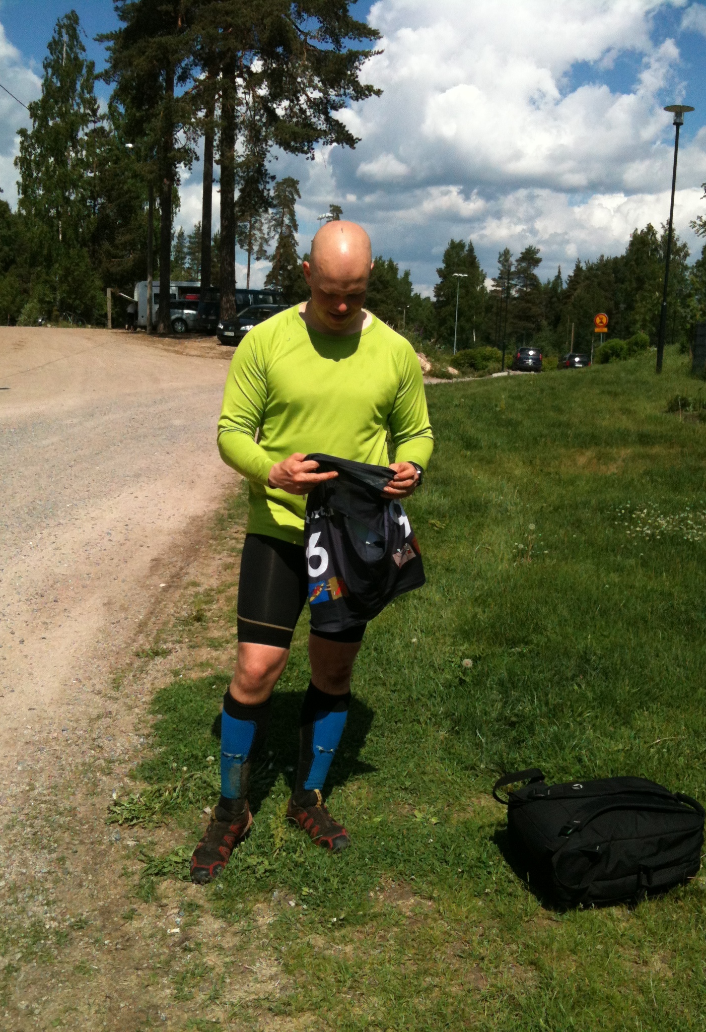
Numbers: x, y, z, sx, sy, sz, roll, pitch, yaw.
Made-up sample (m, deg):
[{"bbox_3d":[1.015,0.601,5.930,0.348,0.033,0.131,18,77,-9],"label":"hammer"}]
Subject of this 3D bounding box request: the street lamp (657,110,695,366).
[{"bbox_3d":[7.788,-6.756,25.650,0.730,6.400,0.730,2,8,0],"label":"street lamp"}]

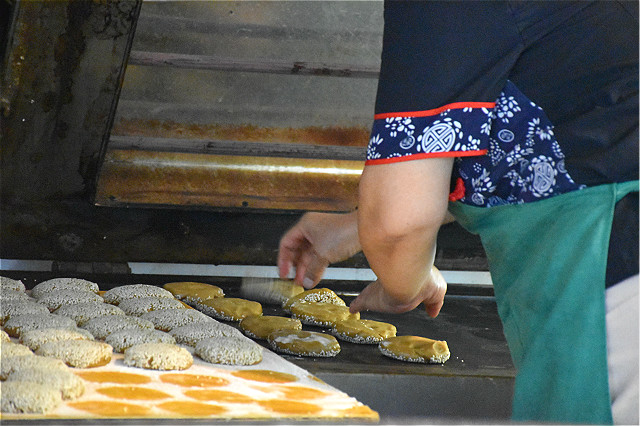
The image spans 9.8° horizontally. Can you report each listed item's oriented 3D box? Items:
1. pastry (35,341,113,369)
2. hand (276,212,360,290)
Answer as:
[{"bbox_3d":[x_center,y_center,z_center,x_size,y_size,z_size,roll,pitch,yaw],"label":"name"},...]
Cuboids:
[{"bbox_3d":[-0.271,0.156,4.125,0.084,0.022,0.084,2,8,-23],"label":"pastry"},{"bbox_3d":[-0.002,0.047,4.780,0.105,0.095,0.090,4,8,-1],"label":"hand"}]

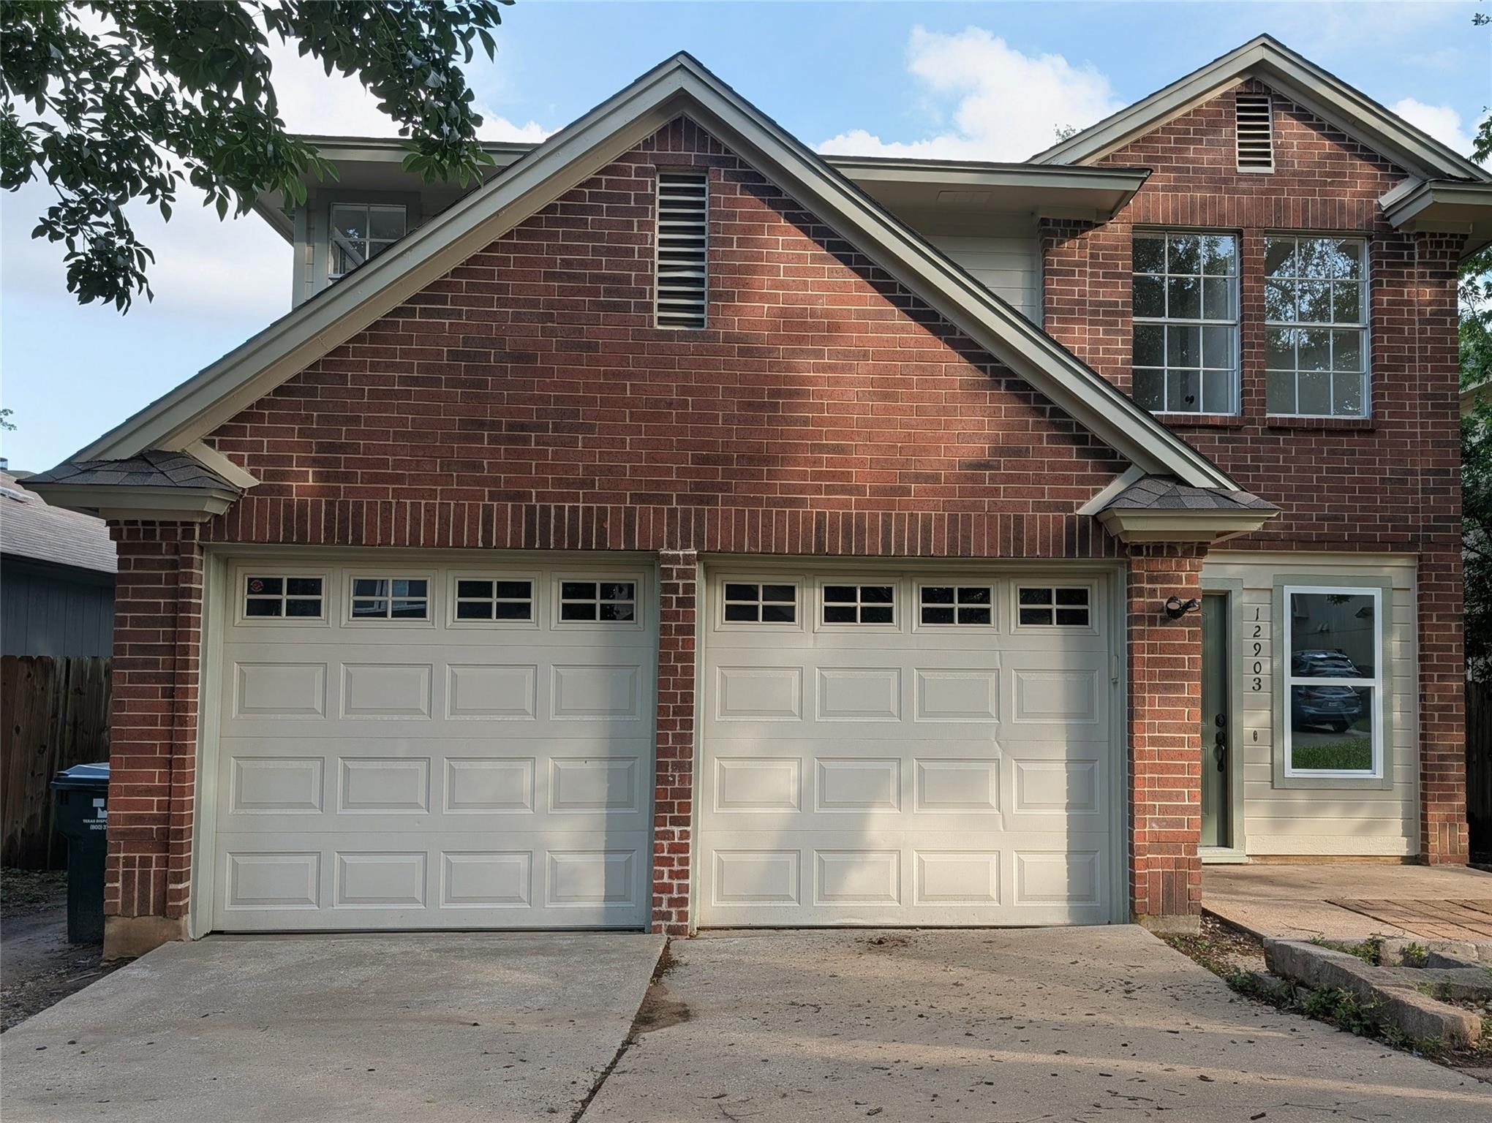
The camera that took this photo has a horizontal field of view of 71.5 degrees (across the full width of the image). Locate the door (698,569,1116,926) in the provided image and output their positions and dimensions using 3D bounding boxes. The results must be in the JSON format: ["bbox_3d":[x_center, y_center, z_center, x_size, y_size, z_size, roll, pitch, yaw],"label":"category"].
[{"bbox_3d":[0.962,1.091,6.153,2.450,2.120,0.100,1,-3,-4],"label":"door"}]

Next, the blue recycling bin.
[{"bbox_3d":[-3.769,1.740,6.438,0.740,1.050,0.620,1,-3,0],"label":"blue recycling bin"}]

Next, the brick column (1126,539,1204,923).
[{"bbox_3d":[2.415,1.014,6.130,0.410,2.210,0.380,1,-3,-4],"label":"brick column"}]

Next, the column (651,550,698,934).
[{"bbox_3d":[-0.403,1.002,5.875,0.212,2.120,0.220,1,-3,-4],"label":"column"}]

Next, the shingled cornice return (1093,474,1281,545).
[{"bbox_3d":[2.497,-0.298,5.936,0.950,0.400,0.400,1,-3,-4],"label":"shingled cornice return"}]

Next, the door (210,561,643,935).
[{"bbox_3d":[-1.773,1.050,5.981,2.450,2.120,0.100,1,-3,-4],"label":"door"}]

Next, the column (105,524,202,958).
[{"bbox_3d":[-3.234,0.968,5.772,0.410,2.330,0.380,1,-3,-4],"label":"column"}]

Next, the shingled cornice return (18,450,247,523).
[{"bbox_3d":[-3.250,-0.391,5.564,0.960,0.380,0.400,1,-3,-4],"label":"shingled cornice return"}]

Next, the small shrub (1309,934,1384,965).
[{"bbox_3d":[3.036,1.964,5.234,0.360,0.140,0.200,1,-3,-4],"label":"small shrub"}]

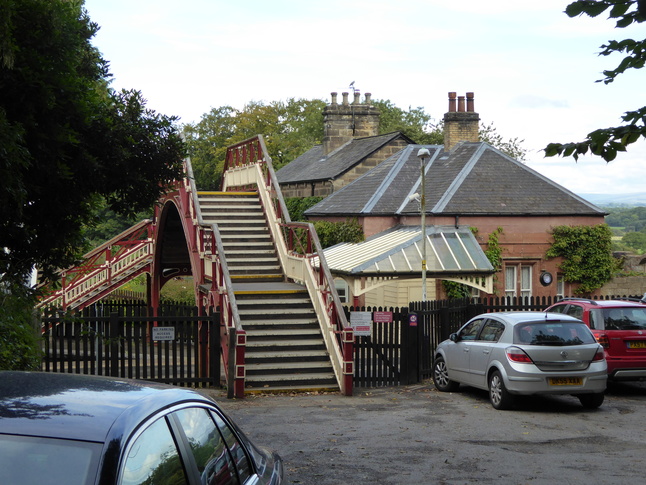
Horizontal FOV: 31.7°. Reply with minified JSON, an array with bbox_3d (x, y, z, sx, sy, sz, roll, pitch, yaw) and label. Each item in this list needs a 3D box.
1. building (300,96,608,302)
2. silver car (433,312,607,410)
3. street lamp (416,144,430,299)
[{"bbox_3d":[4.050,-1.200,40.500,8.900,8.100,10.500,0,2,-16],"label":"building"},{"bbox_3d":[3.170,1.880,18.930,1.770,1.460,4.250,0,1,-12],"label":"silver car"},{"bbox_3d":[1.920,0.370,21.600,0.260,4.300,0.500,0,2,-14],"label":"street lamp"}]

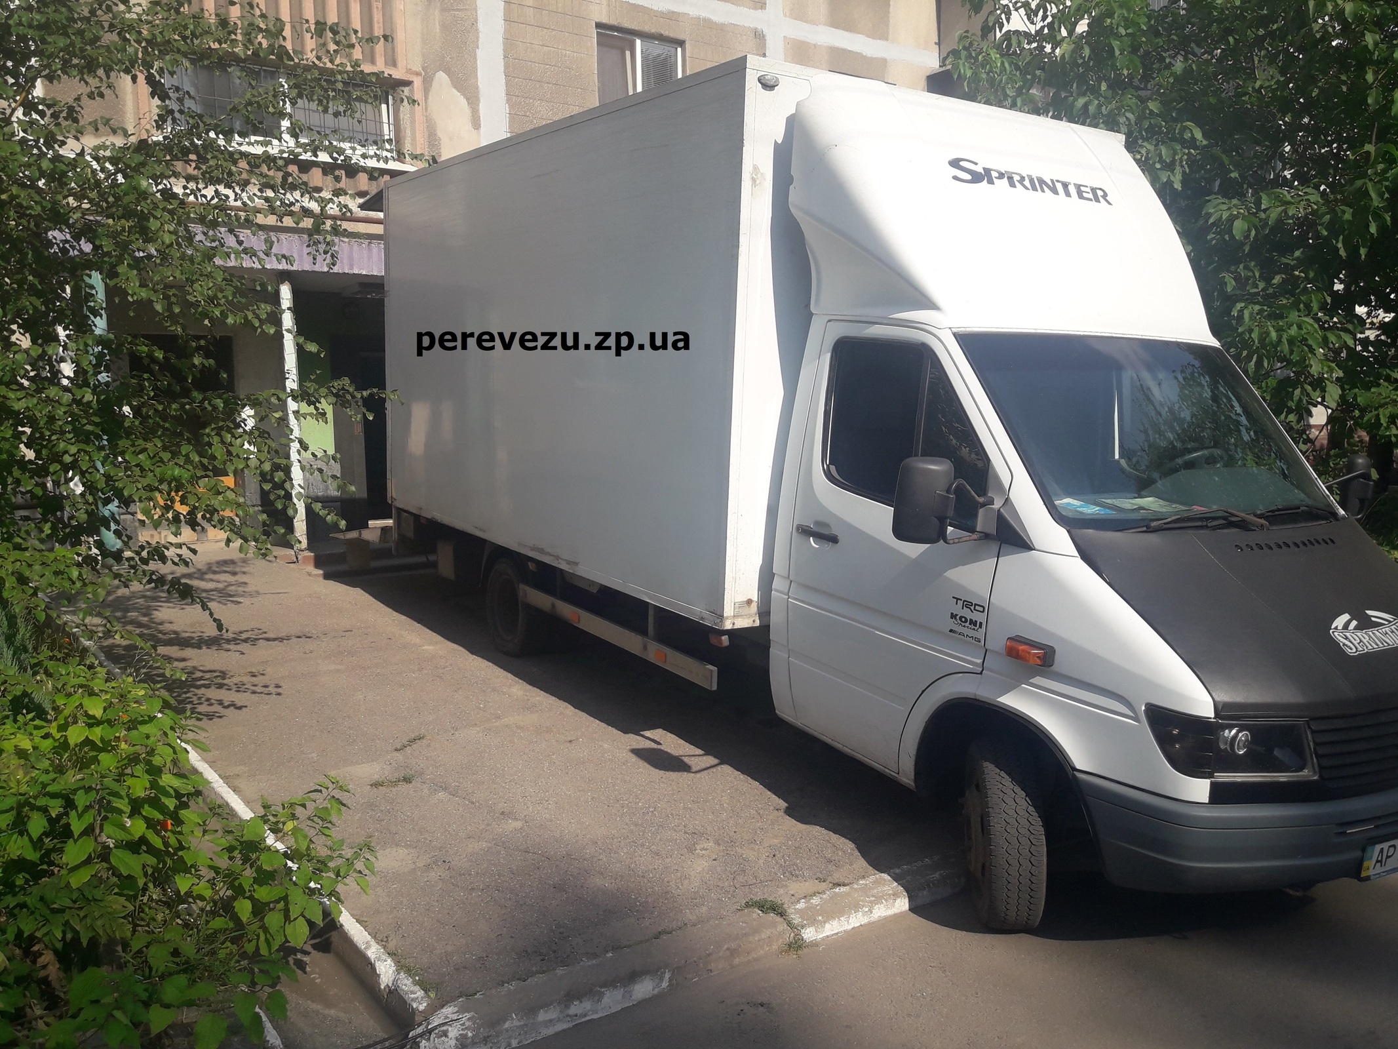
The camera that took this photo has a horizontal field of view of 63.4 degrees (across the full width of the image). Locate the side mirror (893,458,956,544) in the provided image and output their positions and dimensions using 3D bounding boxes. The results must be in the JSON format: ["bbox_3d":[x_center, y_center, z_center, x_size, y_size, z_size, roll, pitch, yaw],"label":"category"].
[{"bbox_3d":[0.724,-0.076,3.640,0.185,0.275,0.100,0,9,-15],"label":"side mirror"}]

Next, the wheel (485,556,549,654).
[{"bbox_3d":[-1.192,0.537,7.365,0.210,0.645,0.645,-3,10,-33],"label":"wheel"}]

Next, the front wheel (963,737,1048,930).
[{"bbox_3d":[1.081,1.091,4.008,0.205,0.650,0.650,3,8,6],"label":"front wheel"}]

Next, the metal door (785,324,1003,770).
[{"bbox_3d":[0.760,0.094,4.283,0.170,1.700,1.080,-3,10,-33],"label":"metal door"}]

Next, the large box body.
[{"bbox_3d":[-0.066,-1.063,7.076,2.393,2.320,4.414,-4,10,-33],"label":"large box body"}]

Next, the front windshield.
[{"bbox_3d":[1.775,-0.399,4.332,1.680,0.870,0.170,-3,-30,-33],"label":"front windshield"}]

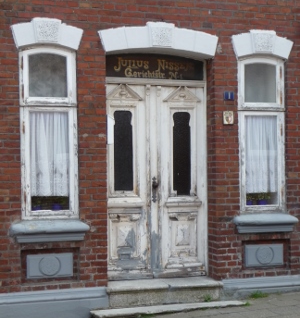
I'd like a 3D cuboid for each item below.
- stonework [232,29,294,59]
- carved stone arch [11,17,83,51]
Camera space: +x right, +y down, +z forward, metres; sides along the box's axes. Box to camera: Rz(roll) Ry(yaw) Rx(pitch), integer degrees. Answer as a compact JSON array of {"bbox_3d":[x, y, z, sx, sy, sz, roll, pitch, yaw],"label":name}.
[{"bbox_3d":[1.177,-1.202,7.588,0.701,0.297,0.140,0,-2,-18],"label":"stonework"},{"bbox_3d":[-0.989,-1.191,6.887,0.677,0.303,0.140,0,-2,-18],"label":"carved stone arch"}]

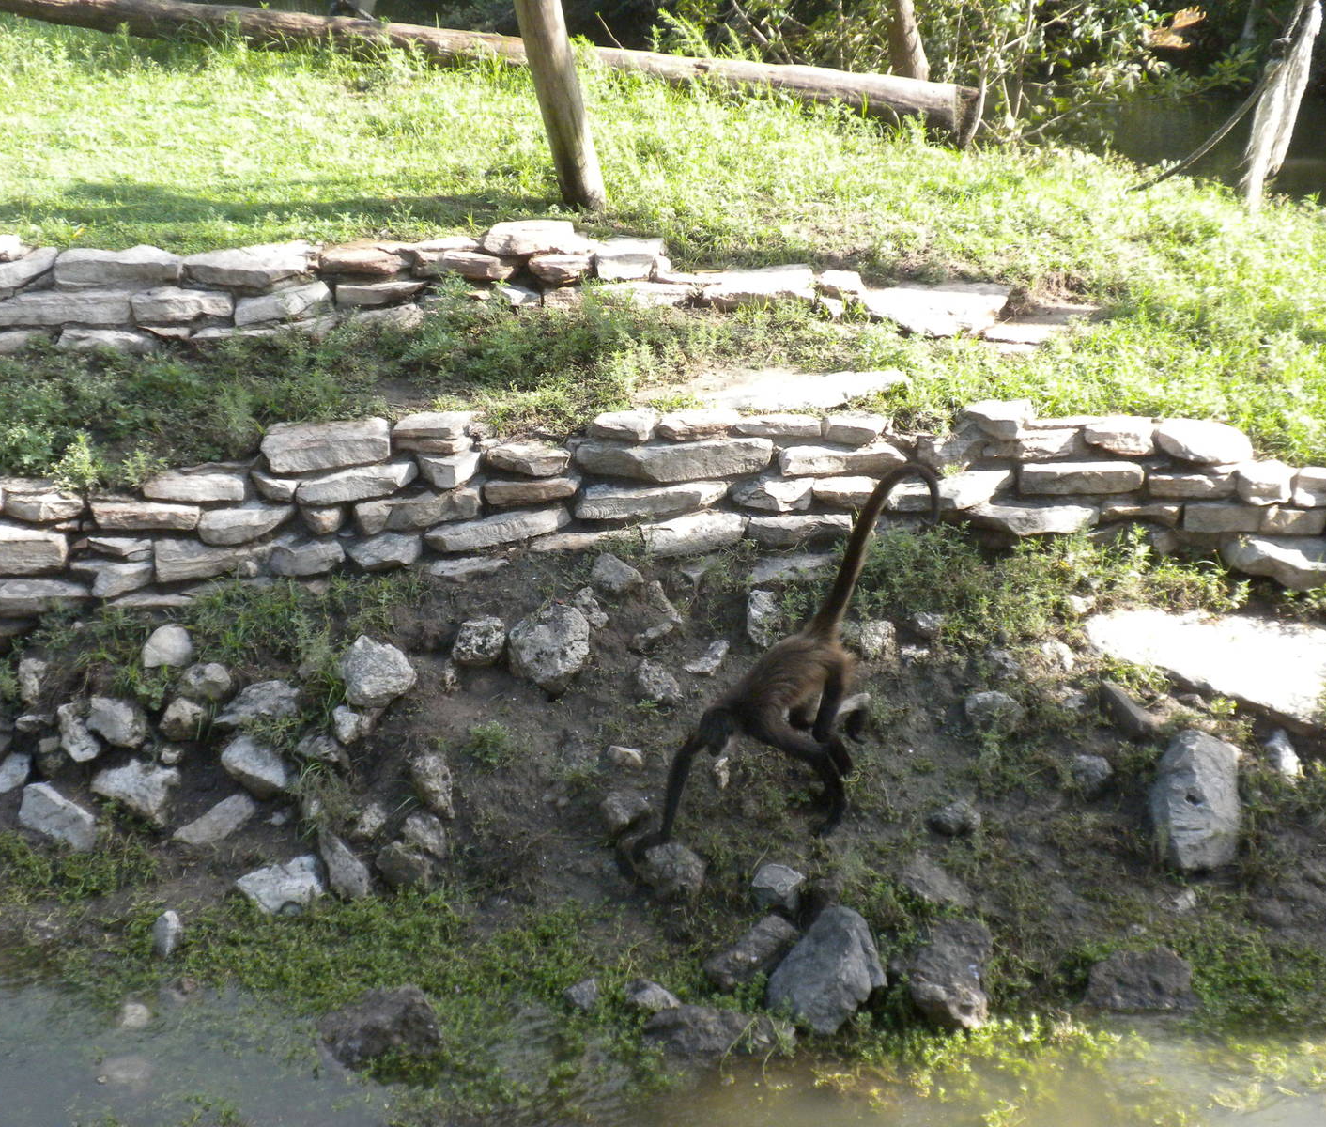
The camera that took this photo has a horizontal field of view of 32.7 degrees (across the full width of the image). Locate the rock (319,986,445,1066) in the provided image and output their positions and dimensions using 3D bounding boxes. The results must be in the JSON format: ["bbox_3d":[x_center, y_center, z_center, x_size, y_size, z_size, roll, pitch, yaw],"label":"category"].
[{"bbox_3d":[-0.684,1.123,5.468,0.301,0.185,0.195,0,18,0],"label":"rock"}]

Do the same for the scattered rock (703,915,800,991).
[{"bbox_3d":[0.252,1.121,6.500,0.125,0.110,0.315,34,52,32],"label":"scattered rock"}]

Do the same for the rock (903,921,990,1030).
[{"bbox_3d":[0.814,1.179,6.451,0.250,0.250,0.230,3,20,8],"label":"rock"}]

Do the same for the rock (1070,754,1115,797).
[{"bbox_3d":[1.136,0.562,5.974,0.118,0.105,0.099,0,18,0],"label":"rock"}]

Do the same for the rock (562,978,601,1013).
[{"bbox_3d":[-0.210,1.120,5.852,0.100,0.084,0.085,0,18,0],"label":"rock"}]

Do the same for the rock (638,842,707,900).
[{"bbox_3d":[0.022,0.835,6.131,0.188,0.154,0.160,0,18,0],"label":"rock"}]

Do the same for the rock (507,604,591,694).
[{"bbox_3d":[-0.316,0.238,6.266,0.231,0.234,0.205,0,18,0],"label":"rock"}]

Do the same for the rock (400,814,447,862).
[{"bbox_3d":[-0.618,0.707,5.844,0.122,0.111,0.103,0,18,0],"label":"rock"}]

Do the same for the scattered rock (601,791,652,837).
[{"bbox_3d":[-0.110,0.753,6.796,0.149,0.097,0.129,0,20,-1],"label":"scattered rock"}]

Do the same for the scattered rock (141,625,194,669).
[{"bbox_3d":[-1.497,0.252,6.821,0.160,0.125,0.136,0,18,0],"label":"scattered rock"}]

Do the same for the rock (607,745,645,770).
[{"bbox_3d":[-0.114,0.596,6.928,0.113,0.051,0.086,0,20,-1],"label":"rock"}]

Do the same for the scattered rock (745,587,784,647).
[{"bbox_3d":[0.285,0.155,6.340,0.106,0.160,0.120,0,18,0],"label":"scattered rock"}]

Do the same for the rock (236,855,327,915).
[{"bbox_3d":[-0.988,0.833,5.843,0.234,0.138,0.143,0,18,0],"label":"rock"}]

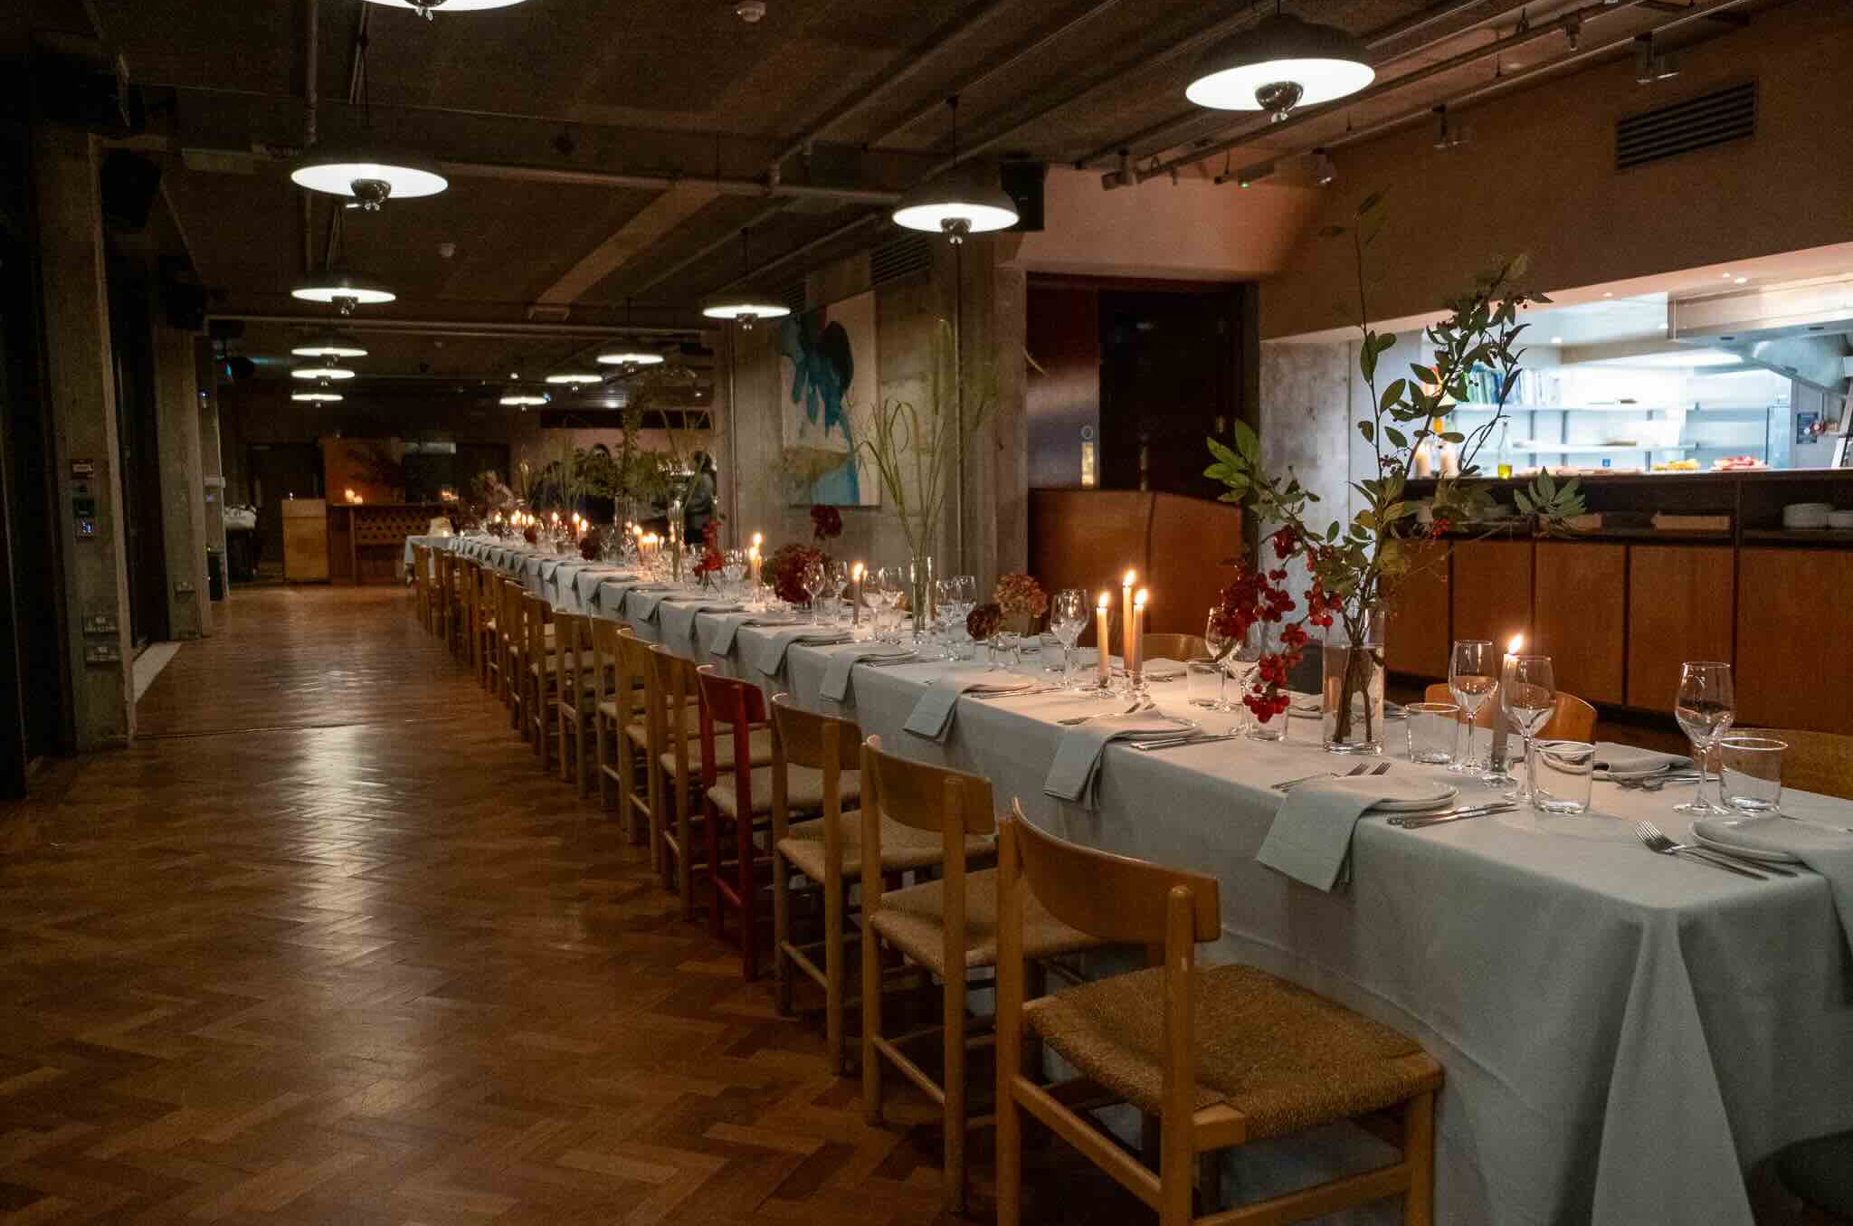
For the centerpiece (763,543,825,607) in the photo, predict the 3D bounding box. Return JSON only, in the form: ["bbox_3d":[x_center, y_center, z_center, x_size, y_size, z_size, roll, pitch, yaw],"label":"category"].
[{"bbox_3d":[-0.557,-0.163,5.906,0.260,0.270,0.260,-1,5,0],"label":"centerpiece"}]

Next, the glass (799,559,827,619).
[{"bbox_3d":[-0.413,-0.077,5.075,0.083,0.208,0.083,-3,6,-24],"label":"glass"}]

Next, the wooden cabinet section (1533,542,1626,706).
[{"bbox_3d":[3.593,0.035,7.315,0.450,0.810,0.581,-3,5,-24],"label":"wooden cabinet section"}]

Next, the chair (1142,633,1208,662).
[{"bbox_3d":[0.598,0.474,4.360,0.430,0.770,0.480,-3,5,-23],"label":"chair"}]

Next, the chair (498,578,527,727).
[{"bbox_3d":[-2.186,0.224,7.954,0.420,0.770,0.480,-3,5,-23],"label":"chair"}]

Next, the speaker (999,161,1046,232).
[{"bbox_3d":[0.613,-2.647,8.850,0.270,0.460,0.280,-2,5,-7],"label":"speaker"}]

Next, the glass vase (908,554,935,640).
[{"bbox_3d":[-0.016,-0.049,4.421,0.082,0.250,0.082,-1,5,0],"label":"glass vase"}]

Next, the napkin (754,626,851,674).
[{"bbox_3d":[-0.398,0.120,4.437,0.260,0.130,0.175,-3,6,-24],"label":"napkin"}]

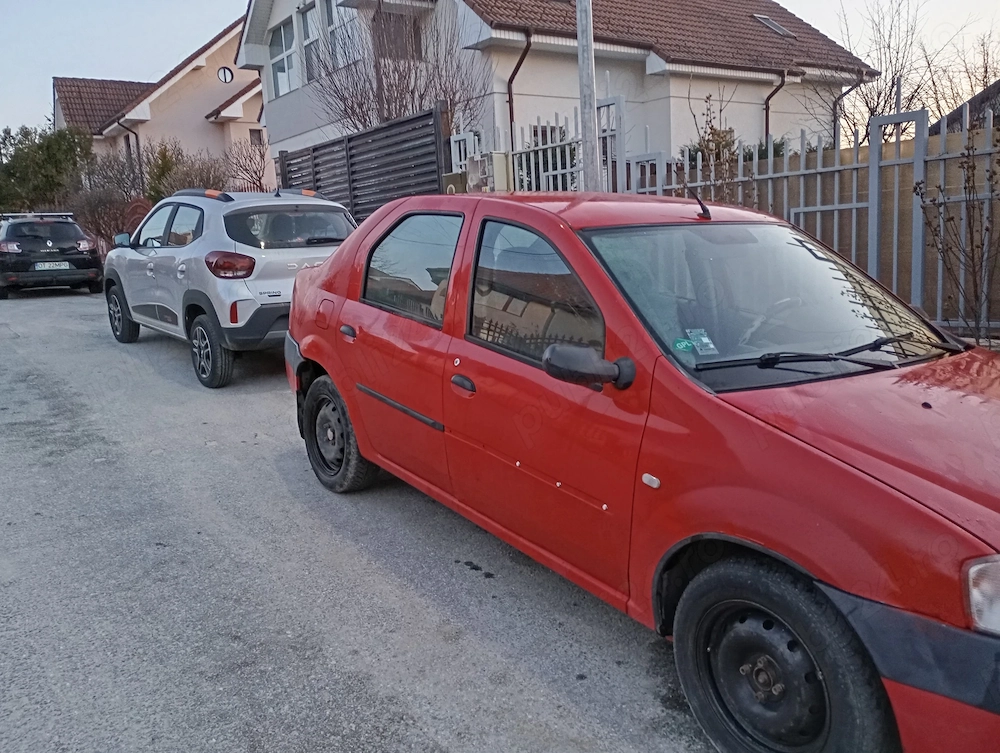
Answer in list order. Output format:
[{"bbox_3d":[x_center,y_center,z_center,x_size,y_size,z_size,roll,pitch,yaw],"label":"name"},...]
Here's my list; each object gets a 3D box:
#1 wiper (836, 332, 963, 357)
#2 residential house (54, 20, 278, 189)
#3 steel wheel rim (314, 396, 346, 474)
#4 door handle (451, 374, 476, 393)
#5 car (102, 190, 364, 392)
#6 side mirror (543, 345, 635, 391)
[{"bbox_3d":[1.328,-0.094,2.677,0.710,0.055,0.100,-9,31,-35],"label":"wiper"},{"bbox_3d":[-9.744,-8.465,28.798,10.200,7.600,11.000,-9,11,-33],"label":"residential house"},{"bbox_3d":[-0.823,0.291,4.195,0.150,0.410,0.410,-9,16,-35],"label":"steel wheel rim"},{"bbox_3d":[-0.132,0.020,2.966,0.040,0.050,0.160,-9,16,-35],"label":"door handle"},{"bbox_3d":[-2.510,-0.970,7.571,1.660,1.510,3.730,-10,16,-38],"label":"car"},{"bbox_3d":[0.257,-0.023,2.346,0.225,0.125,0.180,-9,16,-35],"label":"side mirror"}]

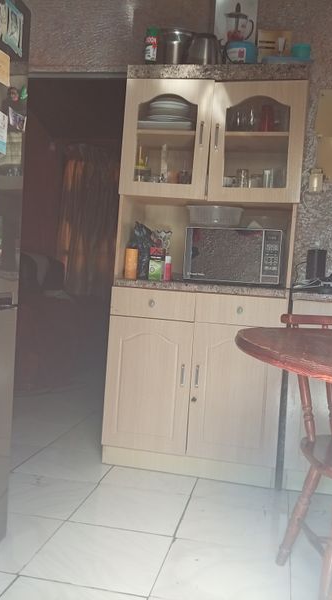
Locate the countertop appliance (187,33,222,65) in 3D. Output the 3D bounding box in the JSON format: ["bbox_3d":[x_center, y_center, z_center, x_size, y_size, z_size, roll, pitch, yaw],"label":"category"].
[{"bbox_3d":[0.185,-1.155,2.731,0.172,0.186,0.140,4,2,11],"label":"countertop appliance"}]

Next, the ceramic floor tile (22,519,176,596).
[{"bbox_3d":[-0.207,0.834,1.881,0.400,0.010,0.400,4,2,11],"label":"ceramic floor tile"}]

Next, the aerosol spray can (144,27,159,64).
[{"bbox_3d":[-0.070,-1.191,2.763,0.059,0.223,0.060,4,2,0],"label":"aerosol spray can"}]

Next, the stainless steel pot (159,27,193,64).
[{"bbox_3d":[0.051,-1.180,2.787,0.163,0.214,0.163,4,2,11],"label":"stainless steel pot"}]

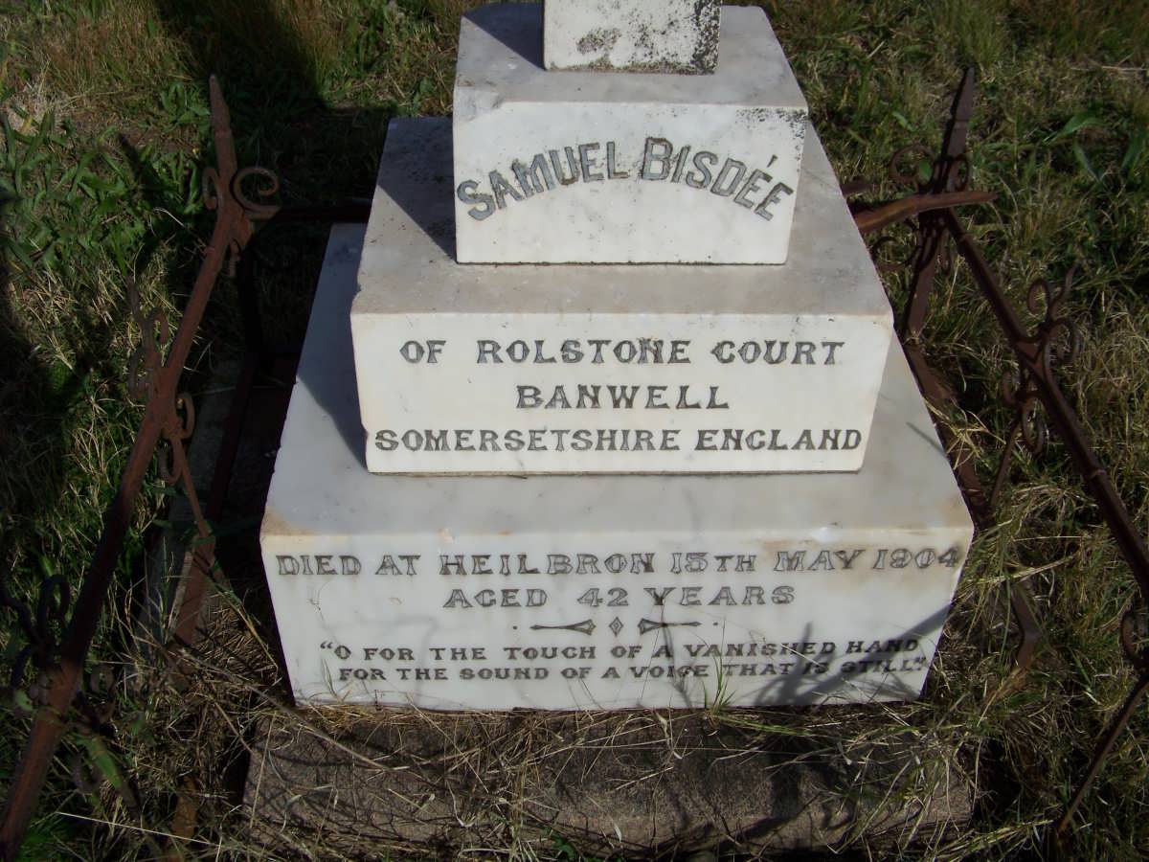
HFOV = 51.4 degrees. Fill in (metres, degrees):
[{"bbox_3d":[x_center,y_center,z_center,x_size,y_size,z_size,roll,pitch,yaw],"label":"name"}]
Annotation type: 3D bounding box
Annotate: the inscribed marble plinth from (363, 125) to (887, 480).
[{"bbox_3d":[0.039,-0.178,1.423,0.541,0.207,0.447,0,40,-3],"label":"inscribed marble plinth"}]

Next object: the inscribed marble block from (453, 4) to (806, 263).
[{"bbox_3d":[0.047,-0.329,1.304,0.342,0.177,0.265,0,40,-3],"label":"inscribed marble block"}]

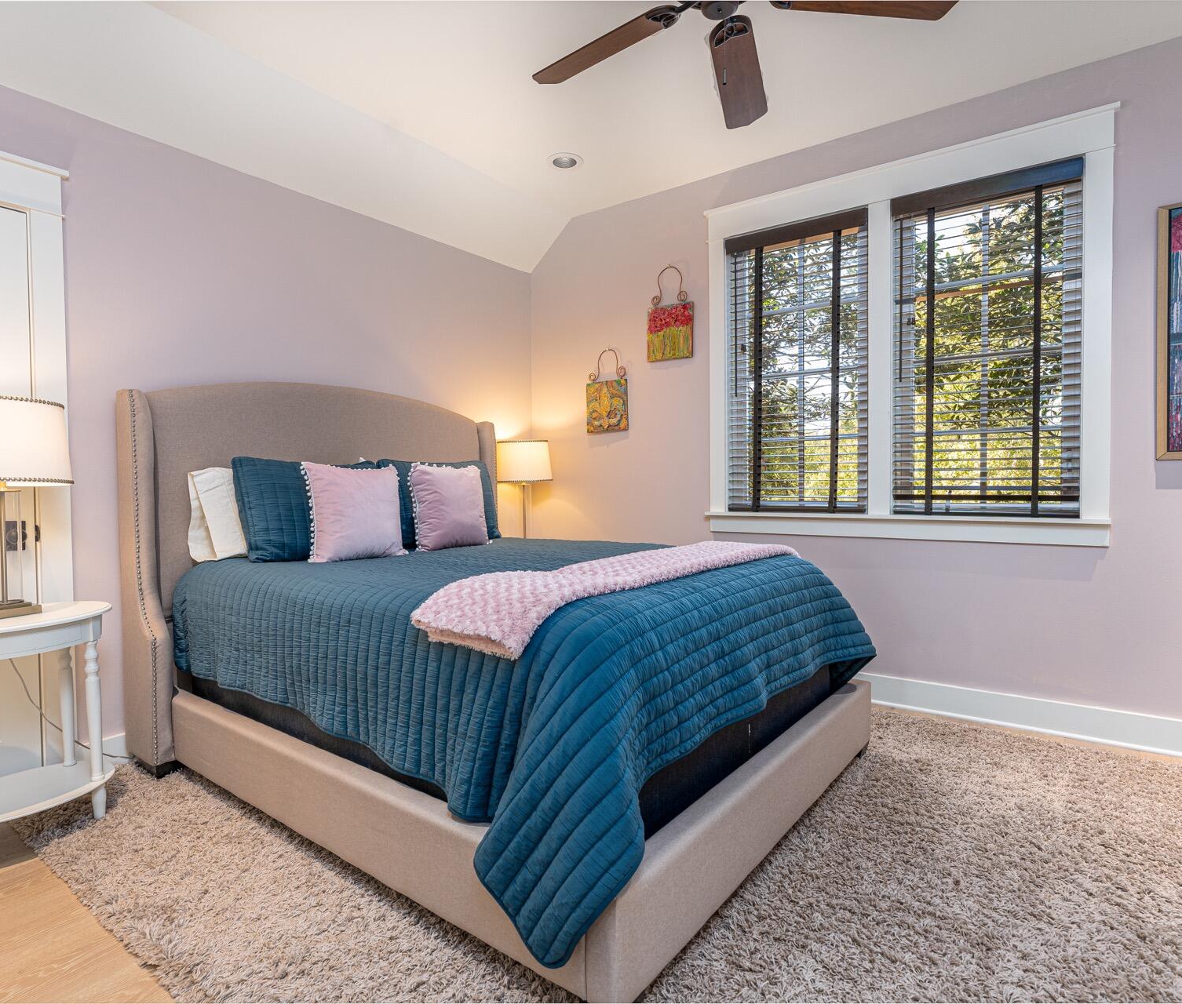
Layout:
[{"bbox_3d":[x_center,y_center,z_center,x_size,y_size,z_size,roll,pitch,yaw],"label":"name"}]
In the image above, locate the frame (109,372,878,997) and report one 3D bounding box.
[{"bbox_3d":[-0.357,0.229,2.591,2.300,1.552,1.774,1,2,37],"label":"frame"}]

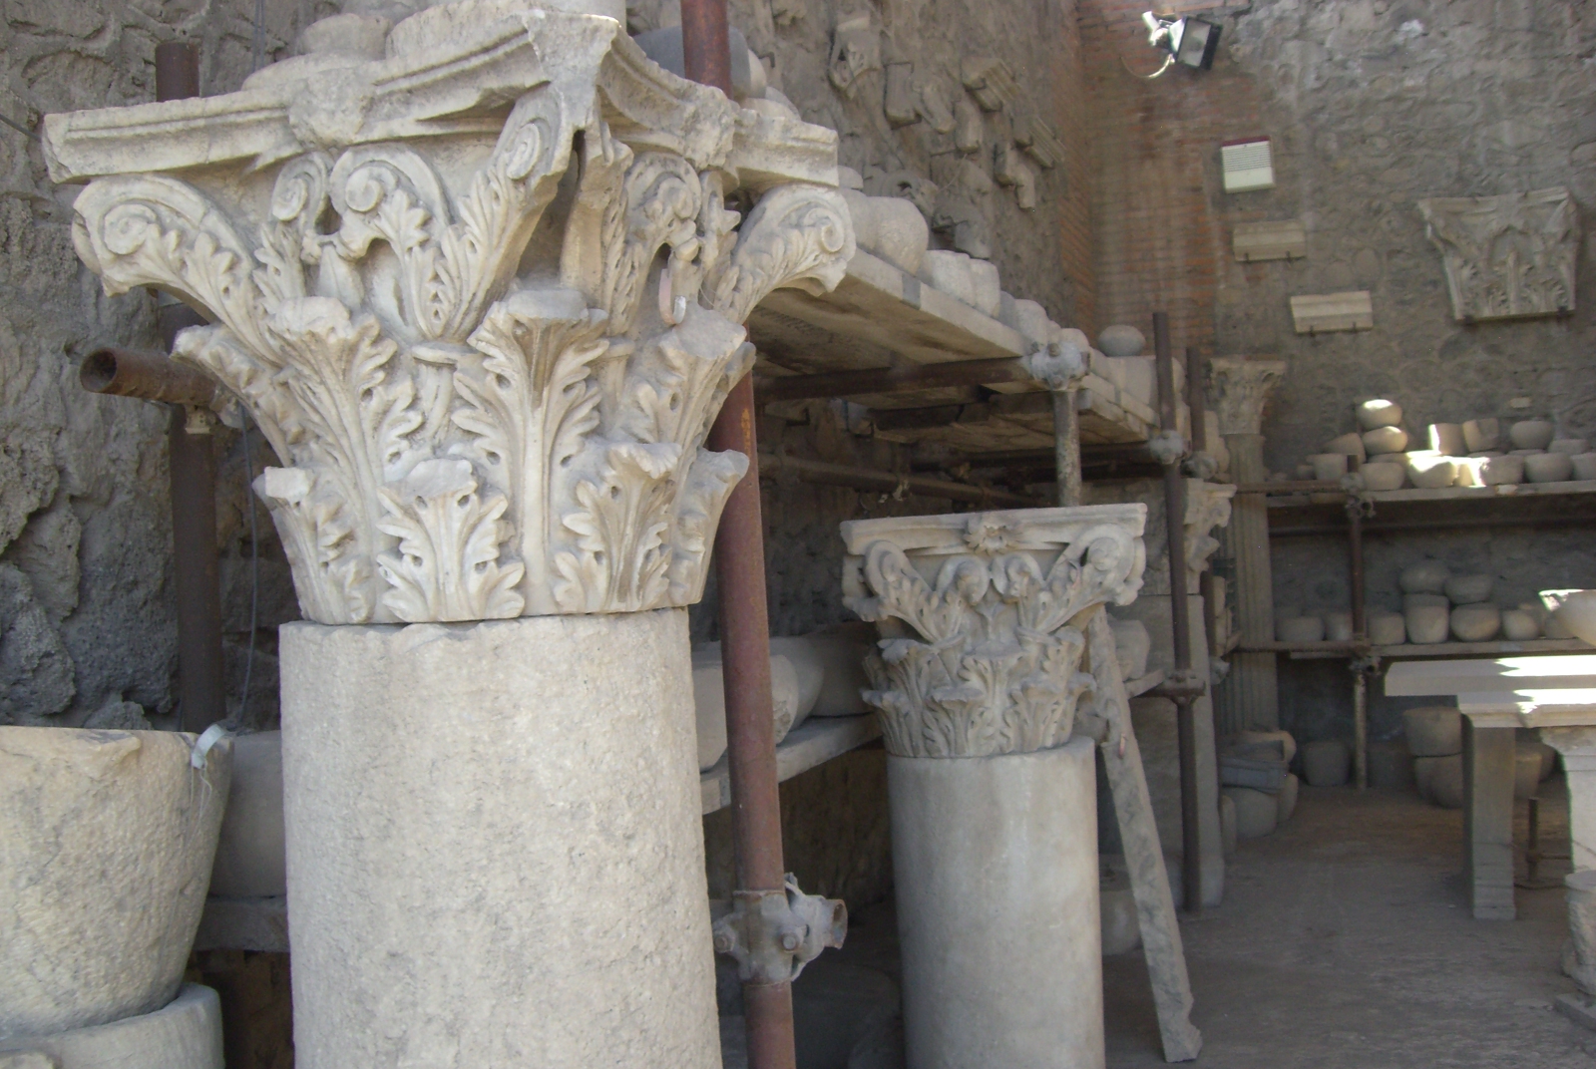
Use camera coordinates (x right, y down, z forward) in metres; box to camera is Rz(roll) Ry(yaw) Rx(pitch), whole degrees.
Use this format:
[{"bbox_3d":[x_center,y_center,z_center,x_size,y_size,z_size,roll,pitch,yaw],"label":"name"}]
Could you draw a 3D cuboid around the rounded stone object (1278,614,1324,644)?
[{"bbox_3d":[2.838,0.545,9.884,0.260,0.170,0.260,-3,-1,18],"label":"rounded stone object"}]

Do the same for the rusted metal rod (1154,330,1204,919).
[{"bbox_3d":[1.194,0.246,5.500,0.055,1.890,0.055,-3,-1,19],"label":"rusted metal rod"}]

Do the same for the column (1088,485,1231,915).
[{"bbox_3d":[1.367,0.594,6.500,0.460,1.520,0.460,-3,-1,18],"label":"column"}]

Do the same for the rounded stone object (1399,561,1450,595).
[{"bbox_3d":[2.853,0.199,7.970,0.226,0.147,0.226,-3,0,17],"label":"rounded stone object"}]

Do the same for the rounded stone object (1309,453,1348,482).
[{"bbox_3d":[2.452,-0.310,8.077,0.178,0.127,0.178,-3,0,17],"label":"rounded stone object"}]

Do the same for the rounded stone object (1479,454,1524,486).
[{"bbox_3d":[3.152,-0.288,7.846,0.206,0.129,0.206,-3,0,17],"label":"rounded stone object"}]

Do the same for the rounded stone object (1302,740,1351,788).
[{"bbox_3d":[2.976,1.295,9.862,0.265,0.245,0.265,-3,-1,18],"label":"rounded stone object"}]

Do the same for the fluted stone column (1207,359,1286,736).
[{"bbox_3d":[2.230,0.156,8.620,0.360,2.030,0.340,-3,-1,19],"label":"fluted stone column"}]

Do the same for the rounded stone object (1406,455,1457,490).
[{"bbox_3d":[2.929,-0.285,8.100,0.240,0.165,0.230,-3,-1,19],"label":"rounded stone object"}]

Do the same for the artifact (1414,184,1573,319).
[{"bbox_3d":[3.978,-1.594,9.955,0.800,0.660,0.240,-3,-1,18],"label":"artifact"}]

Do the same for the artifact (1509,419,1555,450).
[{"bbox_3d":[3.323,-0.451,7.927,0.202,0.135,0.202,-3,0,17],"label":"artifact"}]

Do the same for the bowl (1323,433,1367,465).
[{"bbox_3d":[3.113,-0.479,9.976,0.250,0.190,0.250,-3,-1,18],"label":"bowl"}]

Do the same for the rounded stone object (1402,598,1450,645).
[{"bbox_3d":[3.466,0.481,9.655,0.250,0.250,0.250,-3,-1,18],"label":"rounded stone object"}]

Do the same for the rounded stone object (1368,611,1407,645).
[{"bbox_3d":[3.268,0.519,9.717,0.215,0.180,0.215,-3,-1,18],"label":"rounded stone object"}]

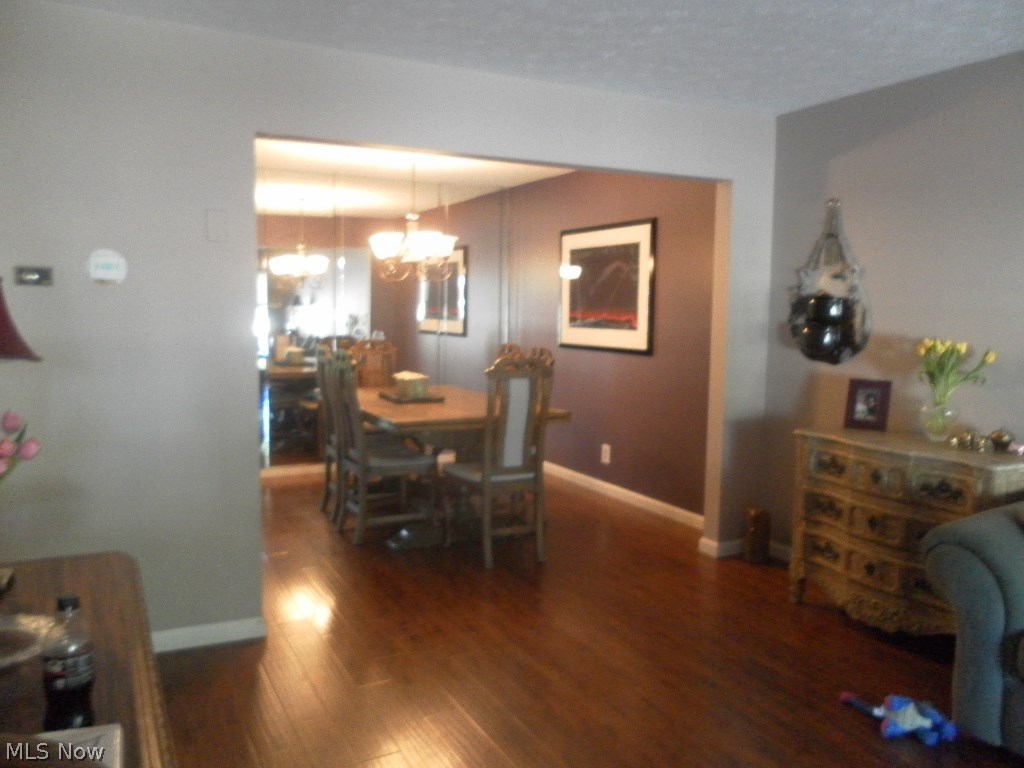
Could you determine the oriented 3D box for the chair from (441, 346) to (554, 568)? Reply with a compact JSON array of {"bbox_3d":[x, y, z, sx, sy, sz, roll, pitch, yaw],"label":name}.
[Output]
[{"bbox_3d":[-0.104,0.372,4.637,0.430,1.165,0.600,-2,6,-27],"label":"chair"}]

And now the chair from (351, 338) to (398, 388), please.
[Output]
[{"bbox_3d":[-0.976,0.222,6.369,0.420,1.130,0.570,-2,6,-27],"label":"chair"}]

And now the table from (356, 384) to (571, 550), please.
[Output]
[{"bbox_3d":[-0.545,0.487,5.521,1.125,0.765,1.790,-2,6,-27],"label":"table"}]

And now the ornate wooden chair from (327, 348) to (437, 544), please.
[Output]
[{"bbox_3d":[-0.753,0.350,5.022,0.550,1.125,0.430,-2,6,-27],"label":"ornate wooden chair"}]

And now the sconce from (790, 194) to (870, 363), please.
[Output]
[{"bbox_3d":[1.573,-0.508,4.125,0.195,0.820,0.430,-2,6,-27],"label":"sconce"}]

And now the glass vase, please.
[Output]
[{"bbox_3d":[1.806,0.171,3.523,0.155,0.167,0.155,-2,6,-27],"label":"glass vase"}]

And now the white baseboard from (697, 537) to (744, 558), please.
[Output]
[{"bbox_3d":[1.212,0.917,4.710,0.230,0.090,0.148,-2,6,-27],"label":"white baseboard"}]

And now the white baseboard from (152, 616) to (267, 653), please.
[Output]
[{"bbox_3d":[-1.241,1.017,3.379,0.467,0.090,0.020,-2,6,-27],"label":"white baseboard"}]

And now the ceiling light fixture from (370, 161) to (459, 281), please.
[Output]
[{"bbox_3d":[-0.654,-1.103,5.468,0.600,0.860,0.600,1,5,0],"label":"ceiling light fixture"}]

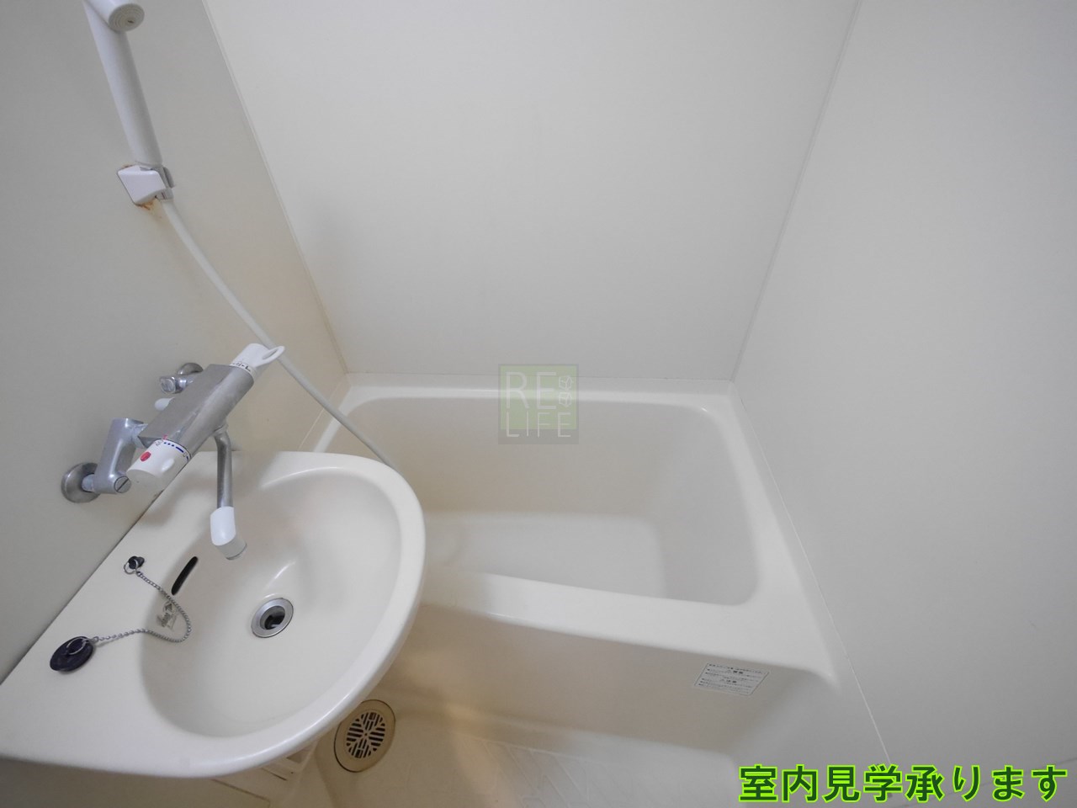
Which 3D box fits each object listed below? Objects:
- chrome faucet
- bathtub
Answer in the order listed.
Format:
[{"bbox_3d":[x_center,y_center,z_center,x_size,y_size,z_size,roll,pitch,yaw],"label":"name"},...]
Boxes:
[{"bbox_3d":[-0.494,0.050,0.640,0.226,0.141,0.311,1,42,4],"label":"chrome faucet"},{"bbox_3d":[-0.031,0.355,1.086,1.040,0.520,0.700,1,42,4],"label":"bathtub"}]

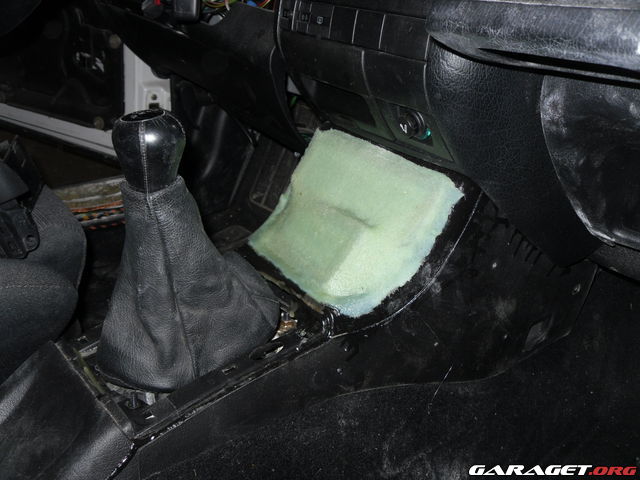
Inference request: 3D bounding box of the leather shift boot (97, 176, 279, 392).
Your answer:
[{"bbox_3d":[-0.111,0.018,0.519,0.157,0.145,0.120,-22,34,-34],"label":"leather shift boot"}]

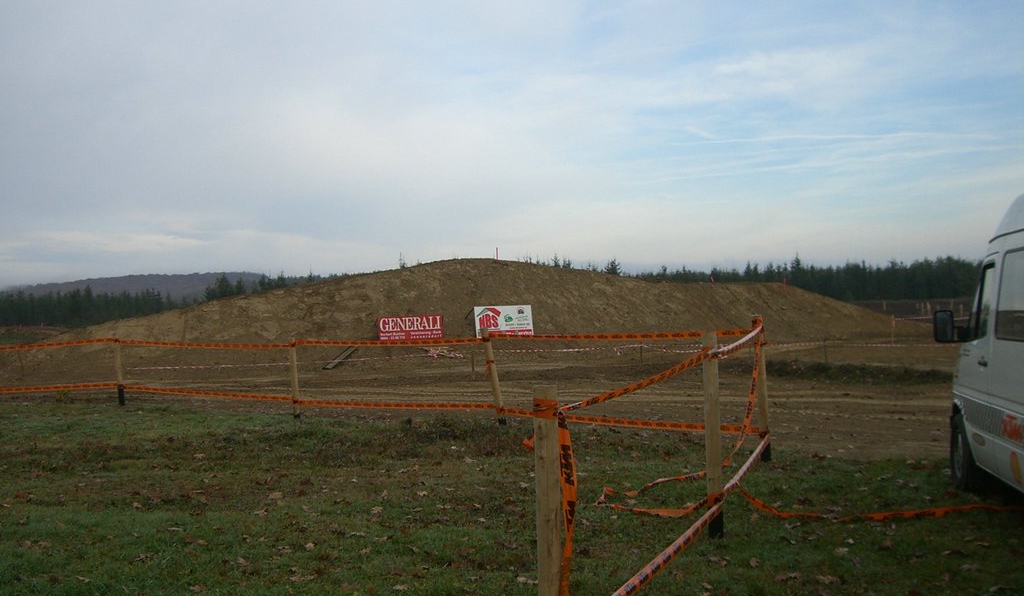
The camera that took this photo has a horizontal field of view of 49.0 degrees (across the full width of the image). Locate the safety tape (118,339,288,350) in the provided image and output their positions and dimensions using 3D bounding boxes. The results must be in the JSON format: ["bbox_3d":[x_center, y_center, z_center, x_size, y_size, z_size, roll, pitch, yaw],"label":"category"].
[{"bbox_3d":[-5.747,0.855,20.635,4.753,0.106,0.020,0,0,36],"label":"safety tape"}]

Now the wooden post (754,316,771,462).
[{"bbox_3d":[2.687,0.975,12.059,0.105,1.545,0.105,-4,-1,12],"label":"wooden post"}]

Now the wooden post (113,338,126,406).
[{"bbox_3d":[-7.723,1.444,22.090,0.105,1.362,0.105,-6,-1,-20],"label":"wooden post"}]

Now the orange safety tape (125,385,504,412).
[{"bbox_3d":[-3.721,1.697,18.907,9.740,0.228,0.398,-2,-1,41],"label":"orange safety tape"}]

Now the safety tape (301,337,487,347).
[{"bbox_3d":[-2.012,0.684,17.454,0.020,0.091,4.620,-1,-1,-45],"label":"safety tape"}]

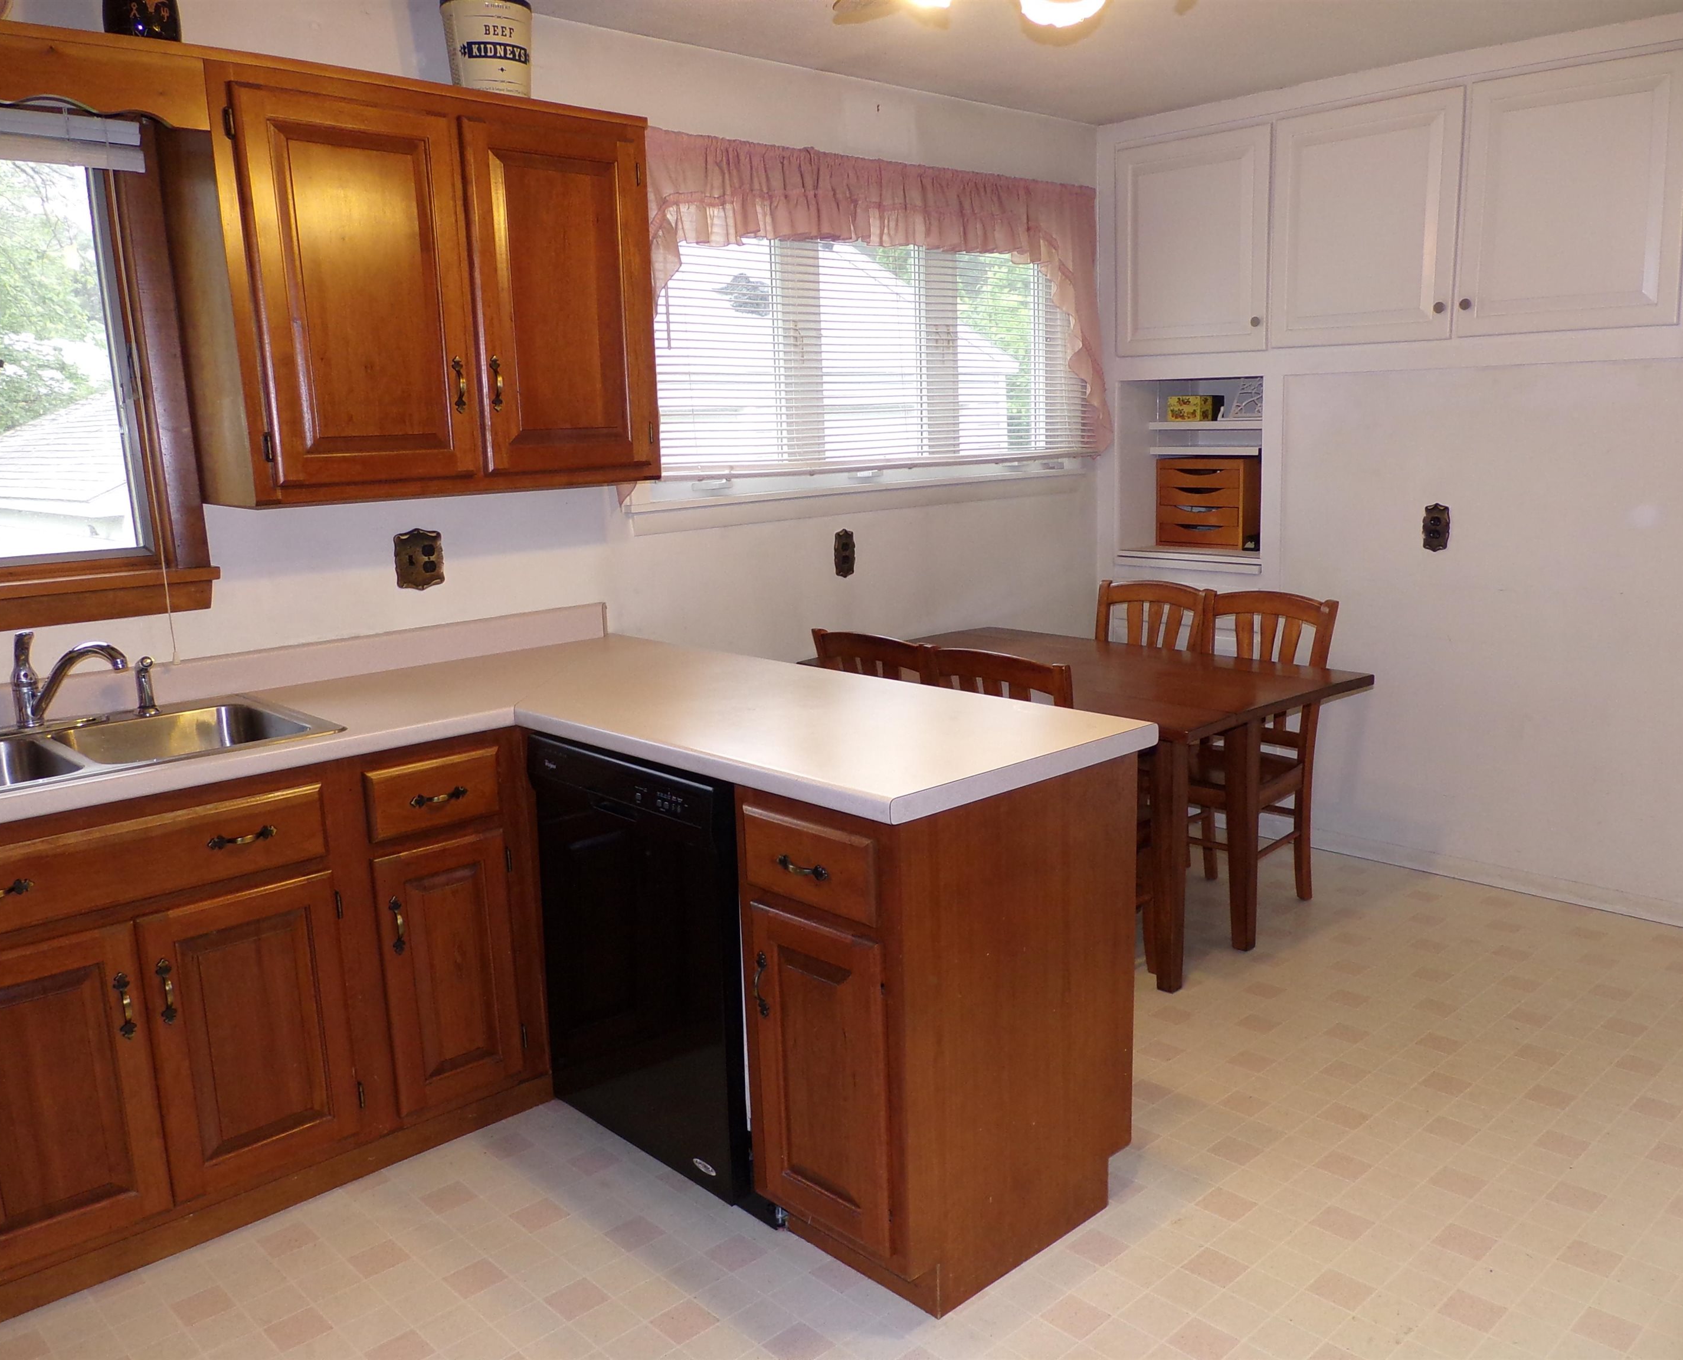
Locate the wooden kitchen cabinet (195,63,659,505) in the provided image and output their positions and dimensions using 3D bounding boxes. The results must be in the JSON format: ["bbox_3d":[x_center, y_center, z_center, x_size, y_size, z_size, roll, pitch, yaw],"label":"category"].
[{"bbox_3d":[-0.902,-0.837,3.015,0.975,0.832,0.356,-12,15,-42],"label":"wooden kitchen cabinet"}]

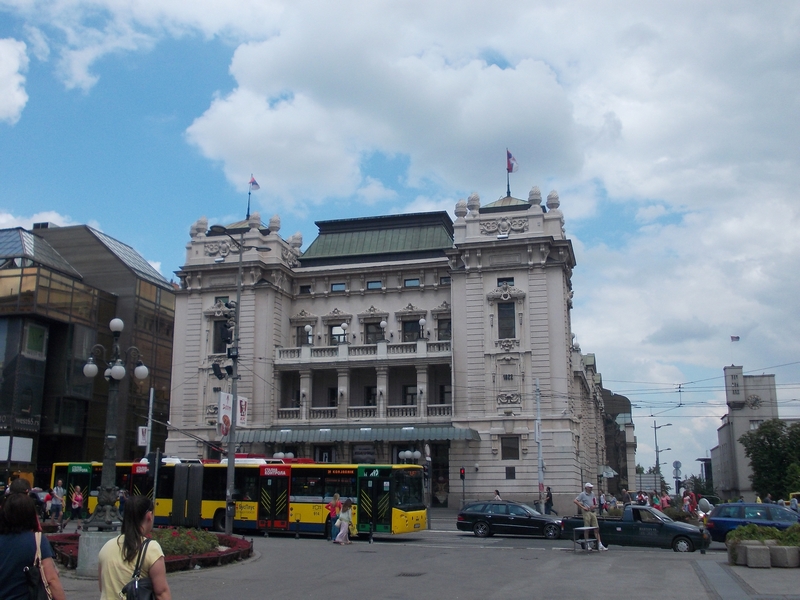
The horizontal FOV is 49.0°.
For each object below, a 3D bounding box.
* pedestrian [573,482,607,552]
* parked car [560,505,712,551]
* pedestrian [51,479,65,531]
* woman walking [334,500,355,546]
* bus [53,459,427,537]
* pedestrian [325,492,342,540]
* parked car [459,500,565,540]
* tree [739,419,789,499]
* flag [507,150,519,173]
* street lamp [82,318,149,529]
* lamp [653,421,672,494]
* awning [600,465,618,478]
[{"bbox_3d":[5.257,6.052,24.496,0.580,1.830,0.680,-11,-16,40],"label":"pedestrian"},{"bbox_3d":[7.042,6.830,26.190,4.120,1.480,1.660,-4,-13,17],"label":"parked car"},{"bbox_3d":[-12.381,7.469,31.891,0.540,1.780,0.550,7,-14,-29],"label":"pedestrian"},{"bbox_3d":[-2.060,8.273,32.775,0.660,1.630,0.520,3,-13,-11],"label":"woman walking"},{"bbox_3d":[-7.674,8.611,38.835,17.950,3.160,2.550,-4,-13,23],"label":"bus"},{"bbox_3d":[-2.327,7.614,30.786,0.360,1.650,0.520,12,-17,-44],"label":"pedestrian"},{"bbox_3d":[4.867,9.145,36.702,4.800,1.500,1.820,-4,-13,18],"label":"parked car"},{"bbox_3d":[24.327,11.547,58.891,4.200,6.900,4.200,-4,-13,17],"label":"tree"},{"bbox_3d":[9.159,-11.276,71.500,0.970,1.850,0.500,-1,-12,7],"label":"flag"},{"bbox_3d":[-5.986,2.501,18.163,1.300,4.310,1.300,7,-14,-30],"label":"street lamp"},{"bbox_3d":[29.648,18.722,98.272,2.300,10.300,0.400,-3,-13,15],"label":"lamp"},{"bbox_3d":[14.959,12.374,63.316,1.500,0.950,2.400,-4,-13,16],"label":"awning"}]

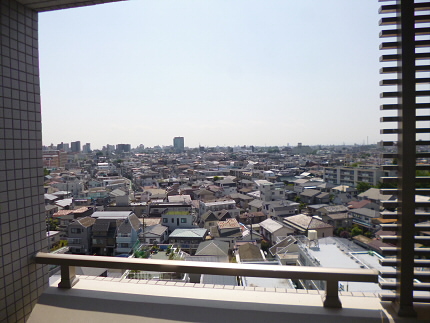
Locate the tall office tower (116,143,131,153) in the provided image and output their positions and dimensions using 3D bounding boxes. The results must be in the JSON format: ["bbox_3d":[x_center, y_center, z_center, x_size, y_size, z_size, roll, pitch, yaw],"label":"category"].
[{"bbox_3d":[-260.730,-30.860,849.490,38.000,36.000,20.000,-1,3,-15],"label":"tall office tower"}]

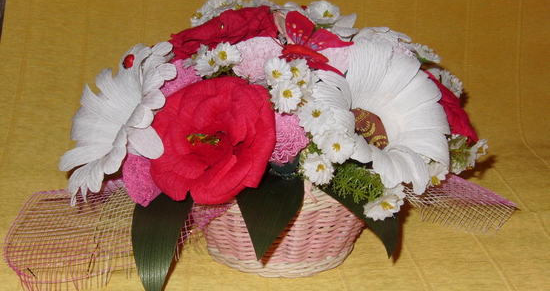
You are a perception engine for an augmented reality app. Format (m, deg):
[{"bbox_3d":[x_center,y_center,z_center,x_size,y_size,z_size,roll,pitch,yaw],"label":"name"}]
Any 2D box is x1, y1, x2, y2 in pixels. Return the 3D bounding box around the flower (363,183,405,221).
[{"bbox_3d":[0.085,0.044,0.790,0.033,0.028,0.017,-6,8,-17],"label":"flower"}]

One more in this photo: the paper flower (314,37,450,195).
[{"bbox_3d":[0.085,-0.022,0.800,0.112,0.120,0.050,-9,-12,-27],"label":"paper flower"}]

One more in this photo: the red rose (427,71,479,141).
[{"bbox_3d":[0.144,-0.029,0.870,0.055,0.082,0.082,-32,8,21],"label":"red rose"}]

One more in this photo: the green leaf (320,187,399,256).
[{"bbox_3d":[0.074,0.059,0.838,0.043,0.080,0.025,-33,-7,-15],"label":"green leaf"}]

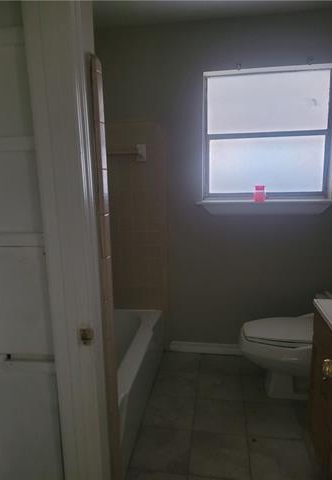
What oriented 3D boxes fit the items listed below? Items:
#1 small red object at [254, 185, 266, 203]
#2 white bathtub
[{"bbox_3d":[0.676,-0.331,2.602,0.081,0.121,0.066,0,11,8],"label":"small red object"},{"bbox_3d":[-0.509,0.872,2.205,0.760,0.377,1.520,0,11,8],"label":"white bathtub"}]

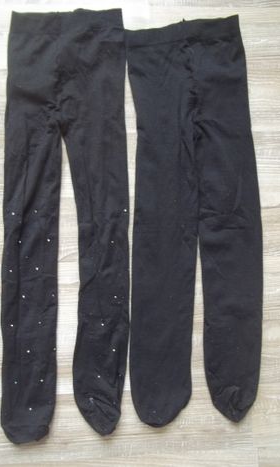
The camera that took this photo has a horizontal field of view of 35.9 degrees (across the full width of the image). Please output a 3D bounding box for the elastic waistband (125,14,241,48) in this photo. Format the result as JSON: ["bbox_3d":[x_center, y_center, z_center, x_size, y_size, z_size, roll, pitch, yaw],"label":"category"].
[{"bbox_3d":[0.067,-0.303,0.656,0.177,0.010,0.041,-8,89,-4],"label":"elastic waistband"}]

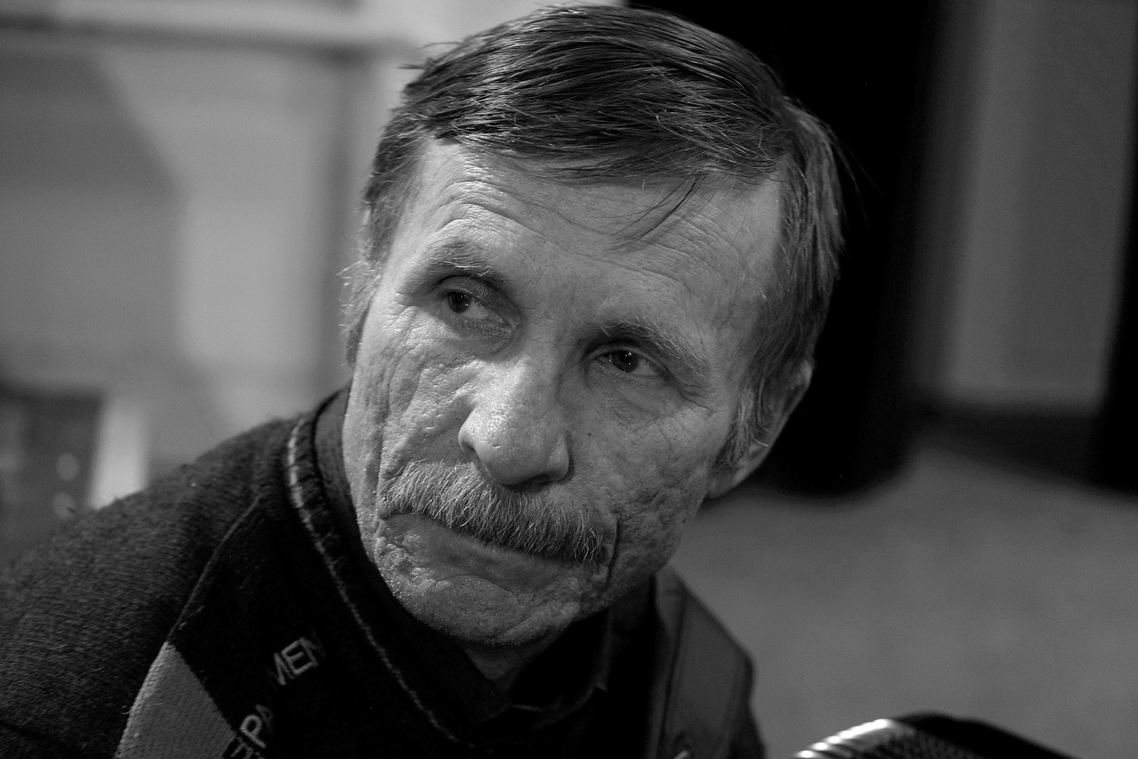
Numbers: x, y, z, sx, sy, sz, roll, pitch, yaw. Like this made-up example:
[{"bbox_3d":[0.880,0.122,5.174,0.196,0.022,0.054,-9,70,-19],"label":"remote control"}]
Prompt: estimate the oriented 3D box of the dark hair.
[{"bbox_3d":[0.016,-0.060,1.010,0.172,0.160,0.190,16,7,8],"label":"dark hair"}]

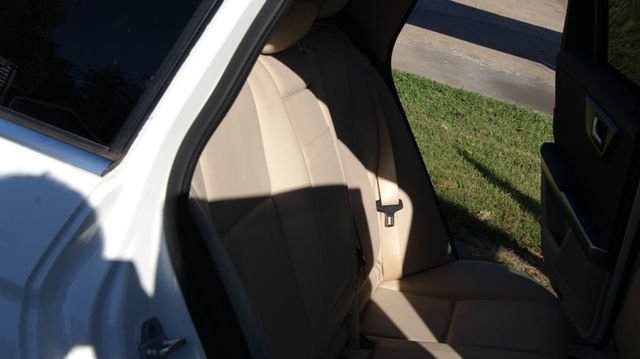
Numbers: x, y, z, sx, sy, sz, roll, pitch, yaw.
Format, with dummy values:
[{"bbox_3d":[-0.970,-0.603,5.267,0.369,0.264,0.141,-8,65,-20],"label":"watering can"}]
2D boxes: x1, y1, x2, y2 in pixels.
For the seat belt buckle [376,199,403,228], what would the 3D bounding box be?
[{"bbox_3d":[0.178,0.087,1.950,0.069,0.071,0.014,4,7,10],"label":"seat belt buckle"}]

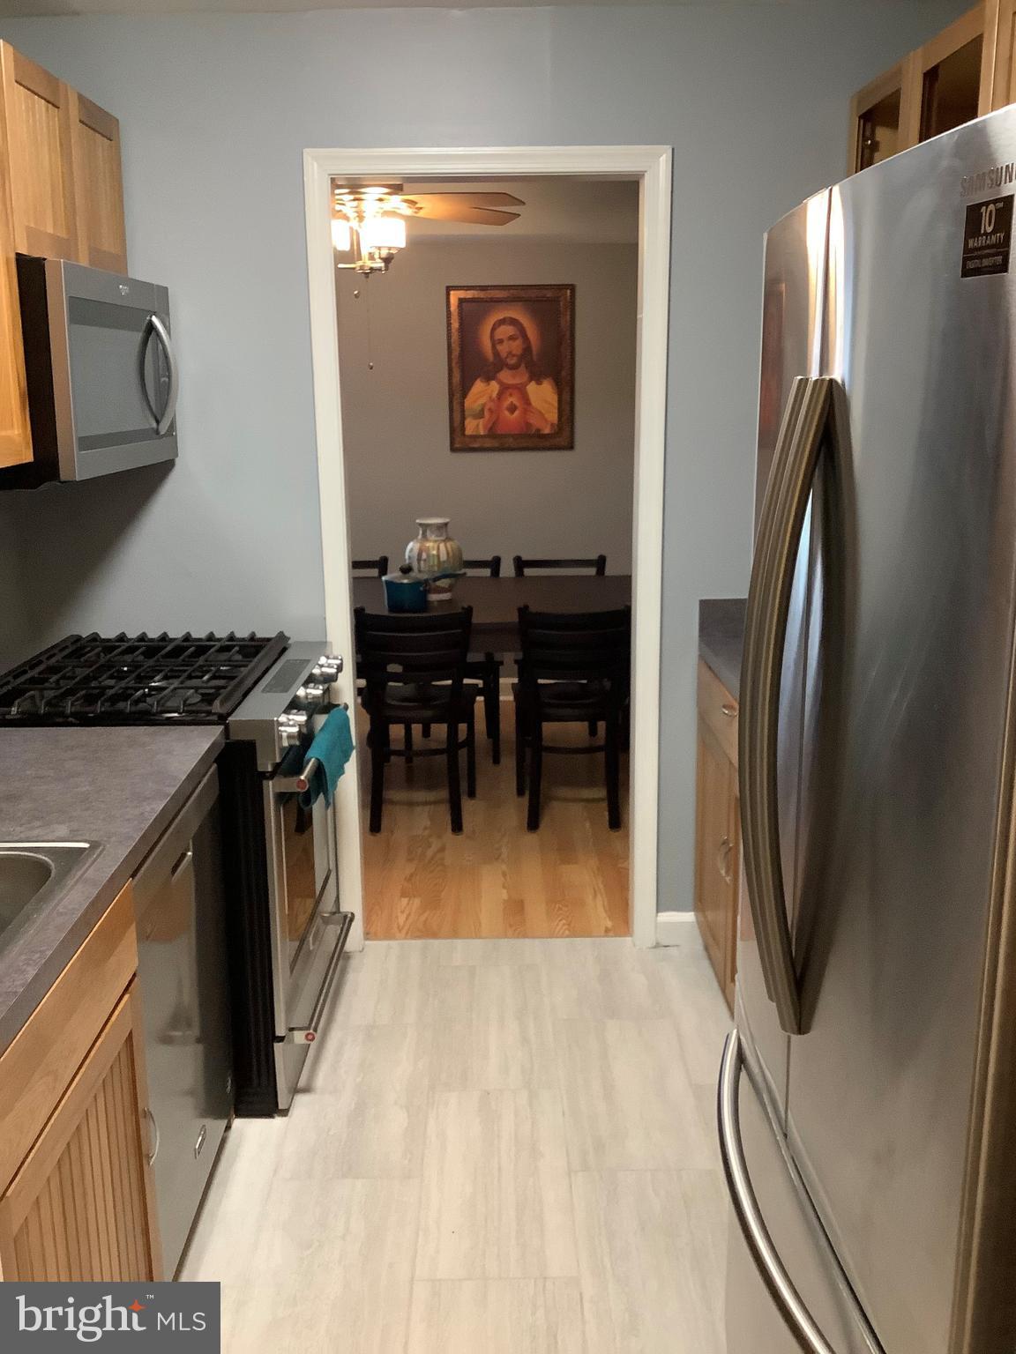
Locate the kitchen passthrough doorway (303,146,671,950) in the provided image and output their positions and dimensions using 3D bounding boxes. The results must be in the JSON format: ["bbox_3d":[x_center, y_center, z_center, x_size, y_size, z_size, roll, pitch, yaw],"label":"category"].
[{"bbox_3d":[-0.037,-0.275,3.287,0.900,2.135,0.140,-1,13,0],"label":"kitchen passthrough doorway"}]

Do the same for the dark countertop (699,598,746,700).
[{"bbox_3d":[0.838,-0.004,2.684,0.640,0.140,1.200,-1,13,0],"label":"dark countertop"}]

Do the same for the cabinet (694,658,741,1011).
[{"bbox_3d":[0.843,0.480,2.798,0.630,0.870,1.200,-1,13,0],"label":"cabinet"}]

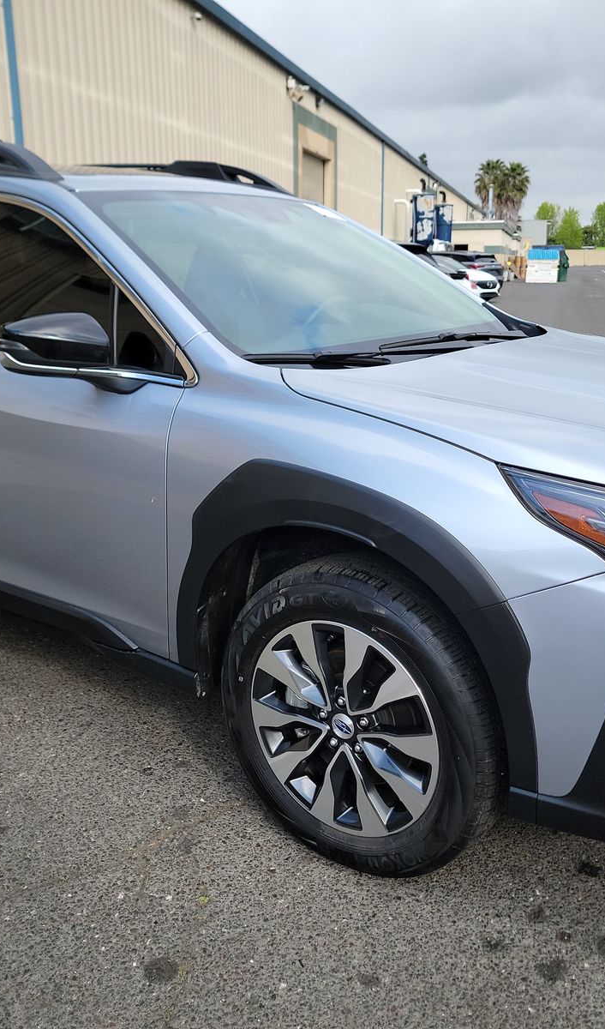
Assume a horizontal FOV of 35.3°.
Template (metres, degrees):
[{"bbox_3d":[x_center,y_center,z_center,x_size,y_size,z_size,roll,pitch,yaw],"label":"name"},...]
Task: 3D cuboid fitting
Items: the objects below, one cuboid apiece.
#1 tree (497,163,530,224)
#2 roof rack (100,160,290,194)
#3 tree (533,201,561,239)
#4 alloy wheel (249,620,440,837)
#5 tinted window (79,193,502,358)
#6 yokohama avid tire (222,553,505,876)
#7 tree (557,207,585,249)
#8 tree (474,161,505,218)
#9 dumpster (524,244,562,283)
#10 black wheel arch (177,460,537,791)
[{"bbox_3d":[23.676,-33.510,106.504,3.700,11.352,3.700,0,15,0],"label":"tree"},{"bbox_3d":[-0.781,-1.407,4.040,1.800,0.135,0.110,11,20,33],"label":"roof rack"},{"bbox_3d":[34.758,-39.914,135.000,3.950,9.490,3.950,4,16,13],"label":"tree"},{"bbox_3d":[0.133,0.466,2.192,0.495,0.495,0.190,12,19,34],"label":"alloy wheel"},{"bbox_3d":[0.053,-0.765,2.901,0.900,0.110,1.480,41,33,20],"label":"tinted window"},{"bbox_3d":[0.142,0.461,2.204,0.725,0.725,0.235,12,19,34],"label":"yokohama avid tire"},{"bbox_3d":[39.798,-41.286,141.096,4.300,8.271,4.300,0,15,0],"label":"tree"},{"bbox_3d":[21.072,-33.615,106.524,3.500,11.503,3.500,0,15,0],"label":"tree"},{"bbox_3d":[12.569,-13.035,49.800,1.850,1.780,1.450,4,16,13],"label":"dumpster"},{"bbox_3d":[0.097,0.191,2.006,0.920,0.595,0.130,11,19,34],"label":"black wheel arch"}]

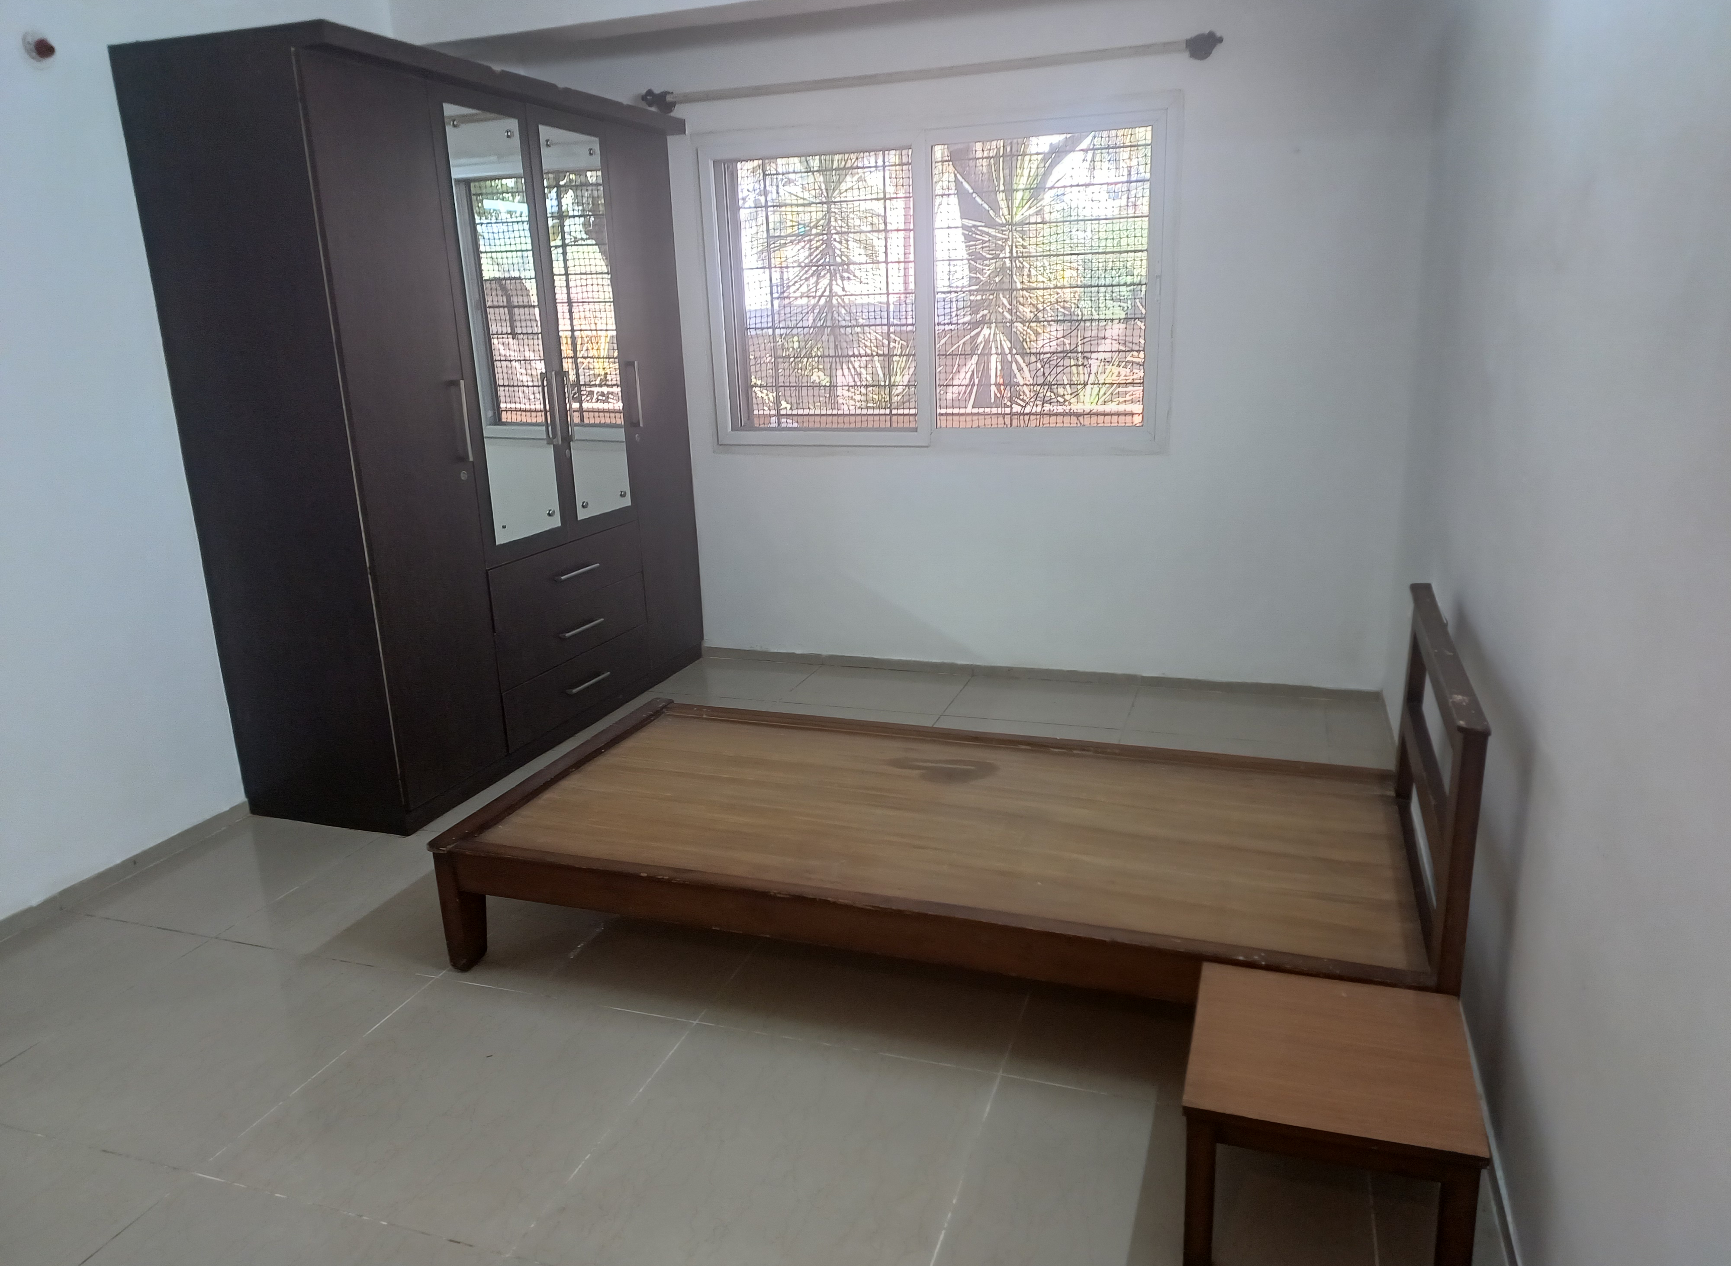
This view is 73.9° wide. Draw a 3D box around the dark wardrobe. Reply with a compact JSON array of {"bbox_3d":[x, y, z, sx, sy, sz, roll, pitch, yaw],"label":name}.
[{"bbox_3d":[-1.184,-0.643,3.659,0.628,1.972,1.709,3,16,19],"label":"dark wardrobe"}]

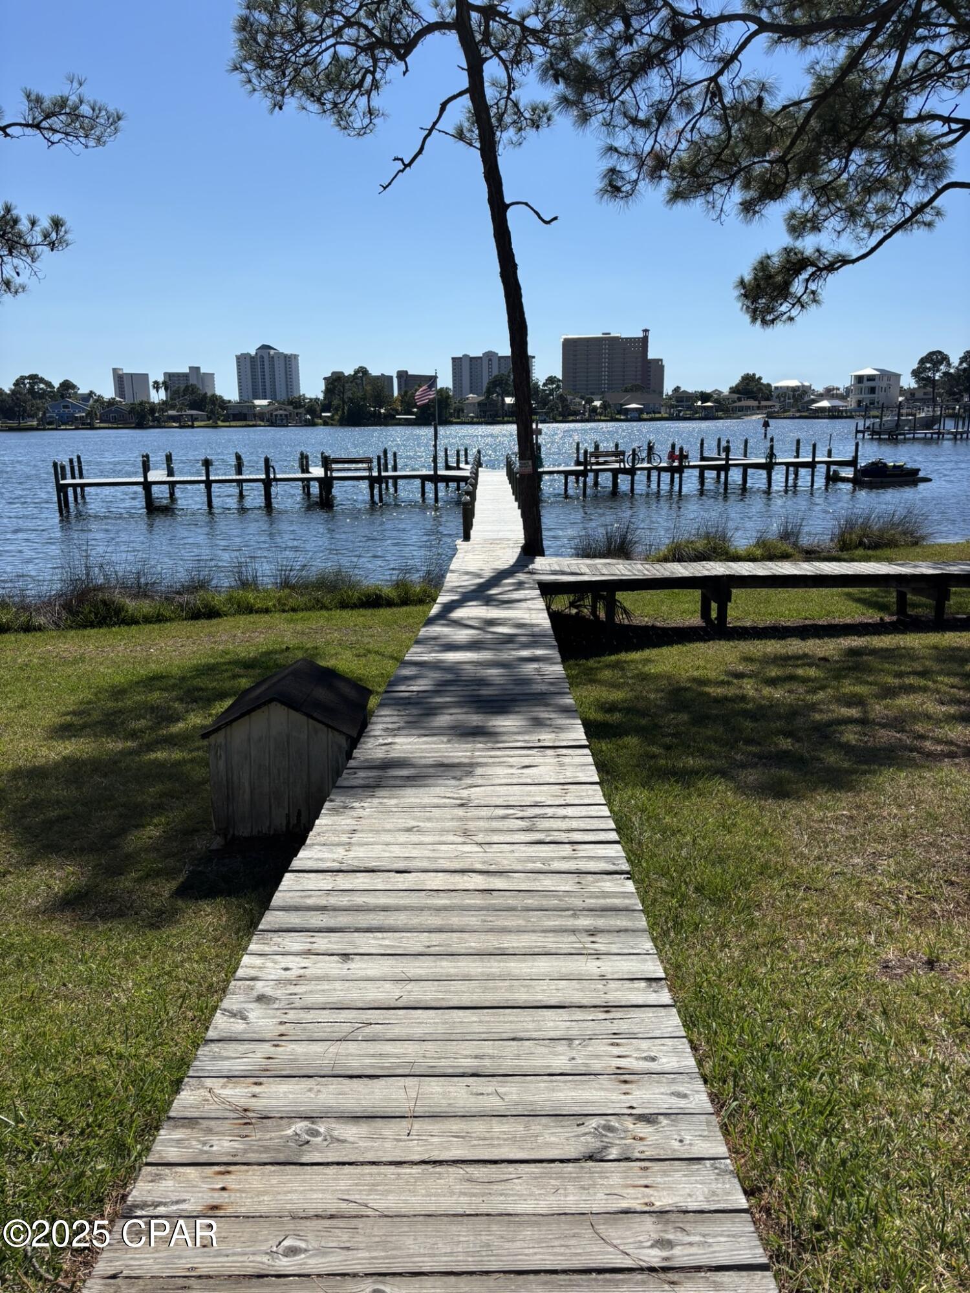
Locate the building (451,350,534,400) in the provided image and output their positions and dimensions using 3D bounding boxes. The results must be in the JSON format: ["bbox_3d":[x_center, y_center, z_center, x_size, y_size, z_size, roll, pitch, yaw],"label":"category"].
[{"bbox_3d":[7.199,-214.598,785.000,65.754,43.150,18.000,3,14,14],"label":"building"}]

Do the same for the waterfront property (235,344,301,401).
[{"bbox_3d":[-195.844,-242.333,880.000,48.703,56.615,25.000,2,14,10],"label":"waterfront property"}]

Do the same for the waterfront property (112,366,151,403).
[{"bbox_3d":[-320.760,-231.276,880.000,18.155,38.319,45.000,-10,17,-34],"label":"waterfront property"}]

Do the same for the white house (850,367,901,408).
[{"bbox_3d":[116.637,-77.128,290.000,8.364,11.563,16.728,11,18,41],"label":"white house"}]

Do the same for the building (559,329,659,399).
[{"bbox_3d":[90.470,-196.018,690.000,69.772,50.503,22.000,2,14,12],"label":"building"}]

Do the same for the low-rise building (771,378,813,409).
[{"bbox_3d":[118.608,-97.466,375.000,12.411,10.852,13.000,7,16,27],"label":"low-rise building"}]

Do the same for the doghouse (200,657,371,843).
[{"bbox_3d":[-1.085,0.570,5.542,0.805,0.822,0.814,0,14,0],"label":"doghouse"}]

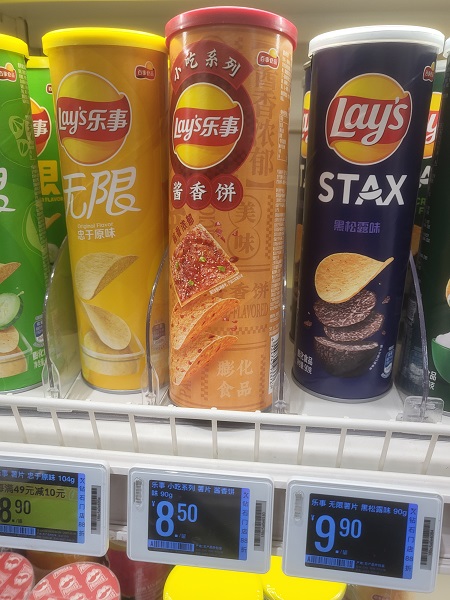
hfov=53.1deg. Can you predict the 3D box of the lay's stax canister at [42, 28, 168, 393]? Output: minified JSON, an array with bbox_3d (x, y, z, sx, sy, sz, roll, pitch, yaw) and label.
[{"bbox_3d":[-0.074,-0.054,0.327,0.079,0.234,0.079,1,18,4],"label":"lay's stax canister"}]

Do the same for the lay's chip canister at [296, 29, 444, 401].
[{"bbox_3d":[0.092,-0.050,0.318,0.079,0.234,0.079,6,18,15],"label":"lay's chip canister"}]

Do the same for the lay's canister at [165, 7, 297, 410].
[{"bbox_3d":[0.001,-0.047,0.298,0.079,0.234,0.079,1,12,0],"label":"lay's canister"}]

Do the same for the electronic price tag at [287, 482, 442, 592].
[{"bbox_3d":[0.078,0.134,0.262,0.085,0.058,0.012,3,5,6],"label":"electronic price tag"}]

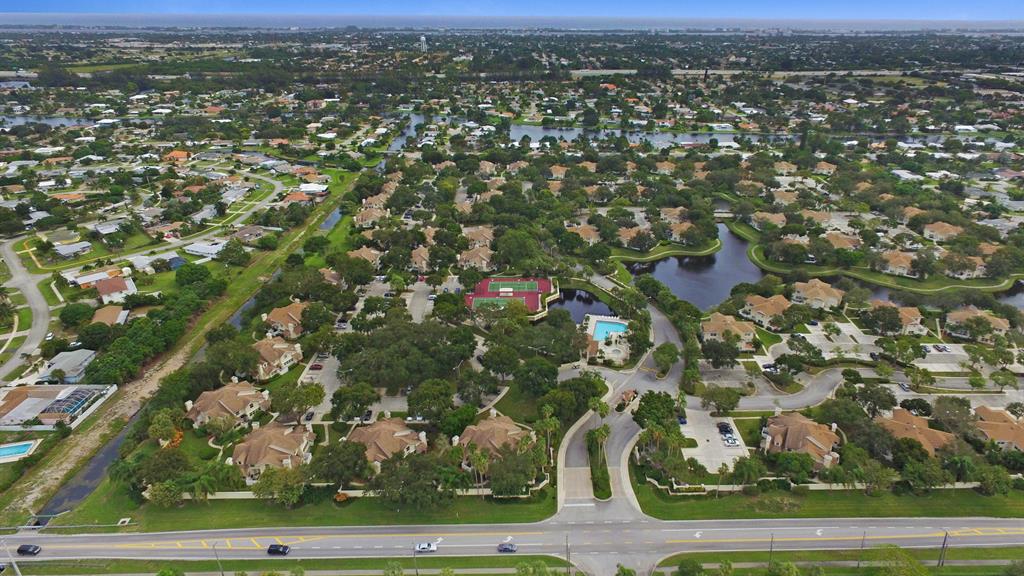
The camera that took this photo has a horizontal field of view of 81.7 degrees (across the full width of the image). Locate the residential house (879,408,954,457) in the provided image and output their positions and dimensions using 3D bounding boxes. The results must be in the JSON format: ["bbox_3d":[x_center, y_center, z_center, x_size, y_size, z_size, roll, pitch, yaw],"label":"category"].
[{"bbox_3d":[121.502,44.479,179.765,21.000,8.300,20.000,11,27,22],"label":"residential house"}]

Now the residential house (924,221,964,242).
[{"bbox_3d":[255.199,-33.521,349.503,20.500,8.300,17.500,14,28,27],"label":"residential house"}]

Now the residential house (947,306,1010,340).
[{"bbox_3d":[192.001,14.618,245.062,22.000,8.300,18.000,10,27,20],"label":"residential house"}]

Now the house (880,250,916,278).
[{"bbox_3d":[200.290,-13.700,306.730,18.500,7.800,18.500,17,30,31],"label":"house"}]

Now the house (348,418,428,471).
[{"bbox_3d":[-38.080,45.970,175.670,19.000,7.800,19.000,21,32,36],"label":"house"}]

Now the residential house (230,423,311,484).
[{"bbox_3d":[-69.393,46.916,171.413,21.500,8.300,20.000,2,25,3],"label":"residential house"}]

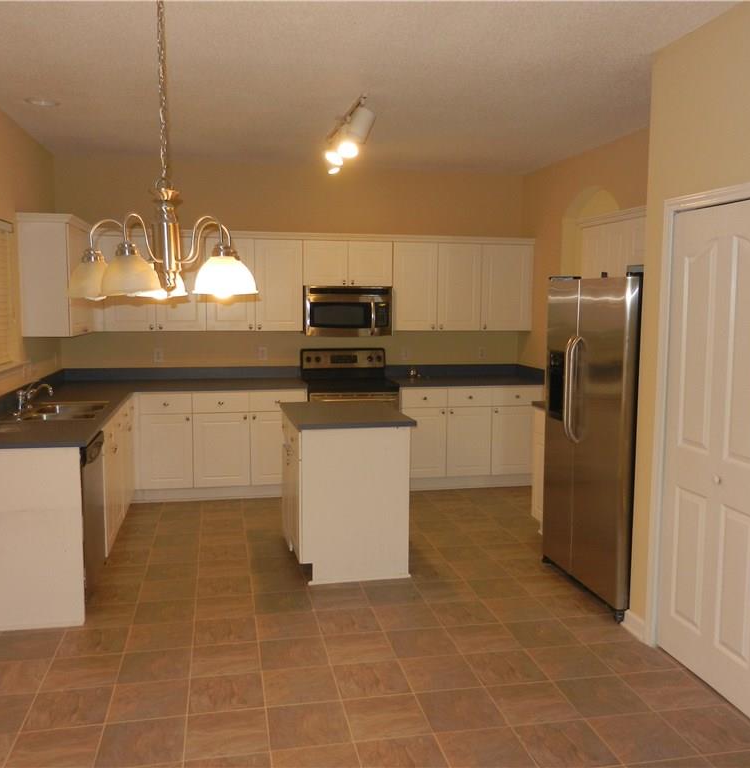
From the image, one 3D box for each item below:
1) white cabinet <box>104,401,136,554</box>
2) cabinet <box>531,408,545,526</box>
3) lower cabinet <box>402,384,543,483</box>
[{"bbox_3d":[-1.994,0.586,4.912,0.610,0.836,1.590,-1,6,-12],"label":"white cabinet"},{"bbox_3d":[1.448,0.624,4.887,0.607,0.898,0.617,-1,6,-12],"label":"cabinet"},{"bbox_3d":[0.781,0.423,6.601,1.255,0.836,0.600,-1,6,-12],"label":"lower cabinet"}]

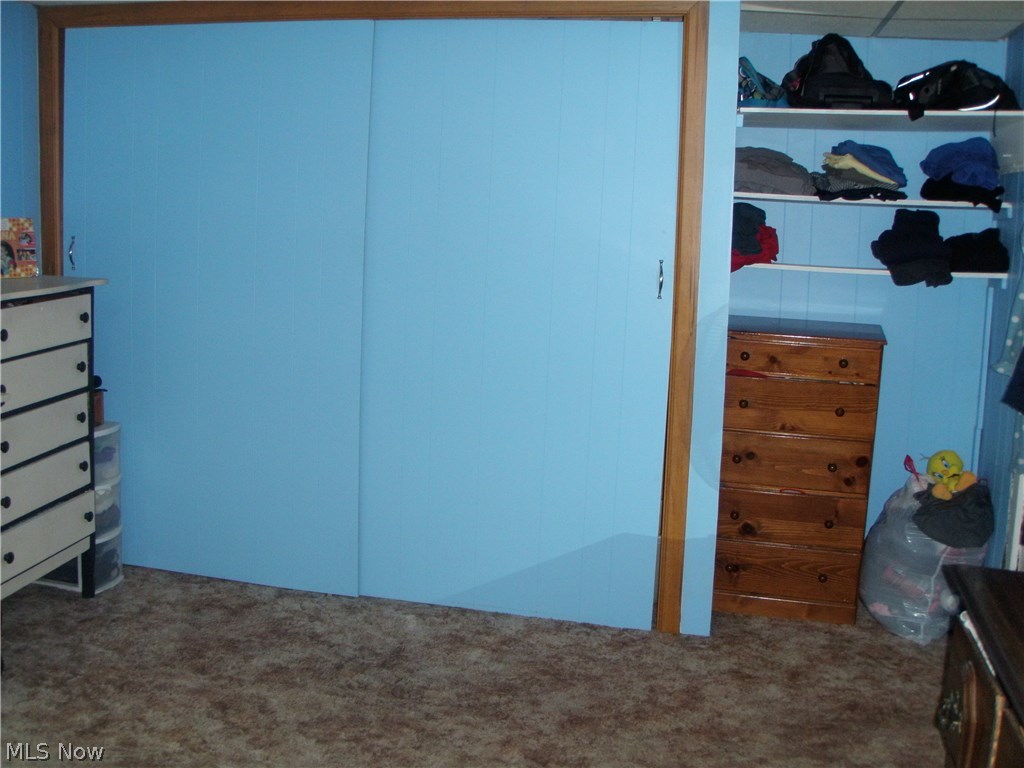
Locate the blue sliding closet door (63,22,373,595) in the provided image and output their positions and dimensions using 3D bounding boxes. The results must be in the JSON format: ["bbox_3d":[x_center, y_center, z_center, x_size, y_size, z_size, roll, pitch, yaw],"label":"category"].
[{"bbox_3d":[-1.064,-0.256,4.028,1.190,2.030,0.040,4,10,13],"label":"blue sliding closet door"}]

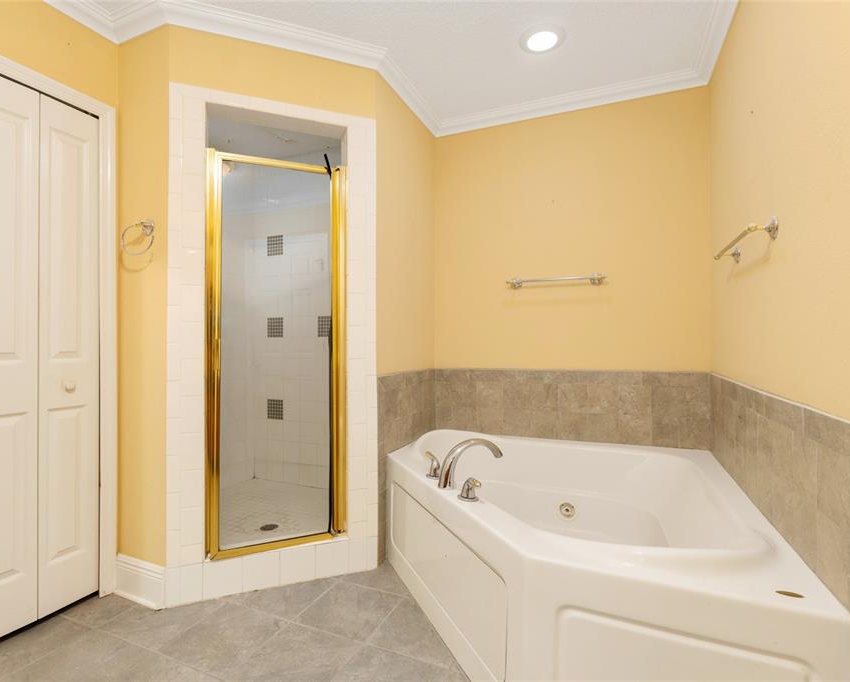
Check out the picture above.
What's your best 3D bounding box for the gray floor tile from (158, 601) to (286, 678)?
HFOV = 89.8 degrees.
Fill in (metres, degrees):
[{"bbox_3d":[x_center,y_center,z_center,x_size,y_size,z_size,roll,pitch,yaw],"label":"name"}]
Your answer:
[{"bbox_3d":[-0.719,1.086,1.560,0.325,0.012,0.320,0,0,22],"label":"gray floor tile"}]

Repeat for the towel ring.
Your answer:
[{"bbox_3d":[-1.166,-0.420,1.735,0.172,0.152,0.075,0,0,22],"label":"towel ring"}]

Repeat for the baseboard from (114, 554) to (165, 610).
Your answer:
[{"bbox_3d":[-1.195,0.997,1.776,0.305,0.166,0.025,0,0,22],"label":"baseboard"}]

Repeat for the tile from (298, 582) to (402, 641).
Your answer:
[{"bbox_3d":[-0.300,1.086,1.727,0.325,0.012,0.320,0,0,22],"label":"tile"}]

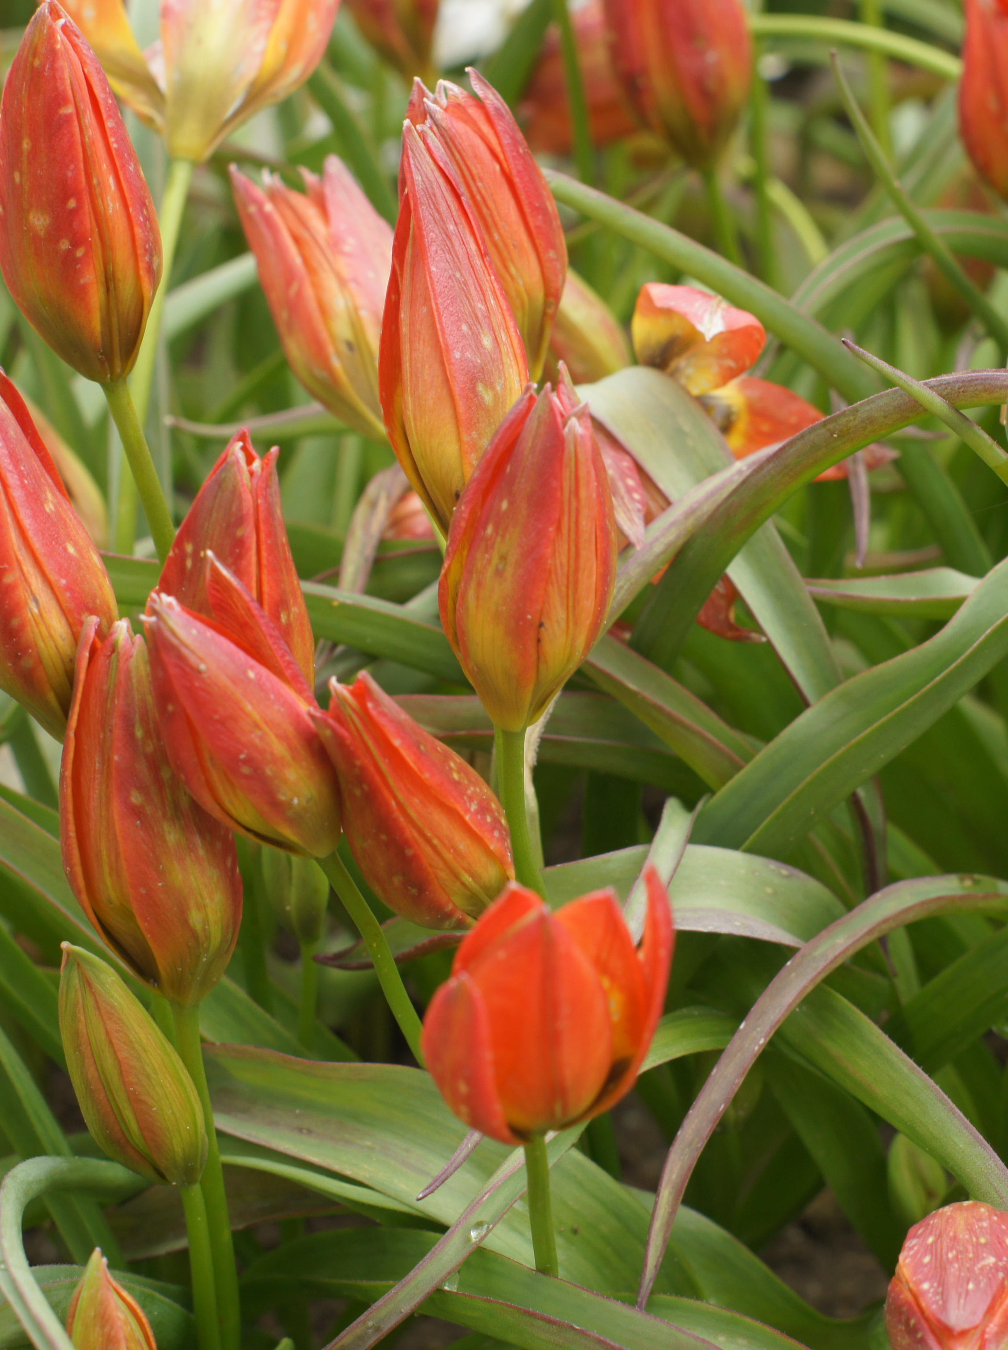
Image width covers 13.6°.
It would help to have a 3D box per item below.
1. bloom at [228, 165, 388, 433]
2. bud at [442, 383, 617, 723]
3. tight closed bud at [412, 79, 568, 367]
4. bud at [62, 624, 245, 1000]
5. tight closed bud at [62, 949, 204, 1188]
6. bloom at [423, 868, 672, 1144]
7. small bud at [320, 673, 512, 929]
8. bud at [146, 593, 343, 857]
[{"bbox_3d":[-0.035,-0.076,0.860,0.029,0.061,0.029,-21,20,0],"label":"bloom"},{"bbox_3d":[0.005,-0.021,0.750,0.029,0.063,0.029,8,16,0],"label":"bud"},{"bbox_3d":[-0.002,-0.088,0.830,0.028,0.061,0.028,-14,20,1],"label":"tight closed bud"},{"bbox_3d":[-0.060,0.023,0.725,0.027,0.067,0.027,-12,11,-5],"label":"bud"},{"bbox_3d":[-0.062,0.066,0.710,0.017,0.046,0.017,-27,12,-7],"label":"tight closed bud"},{"bbox_3d":[0.007,0.056,0.710,0.039,0.045,0.039,2,10,1],"label":"bloom"},{"bbox_3d":[-0.015,0.022,0.745,0.026,0.052,0.026,-32,14,-2],"label":"small bud"},{"bbox_3d":[-0.044,0.009,0.725,0.022,0.053,0.022,-35,16,-3],"label":"bud"}]

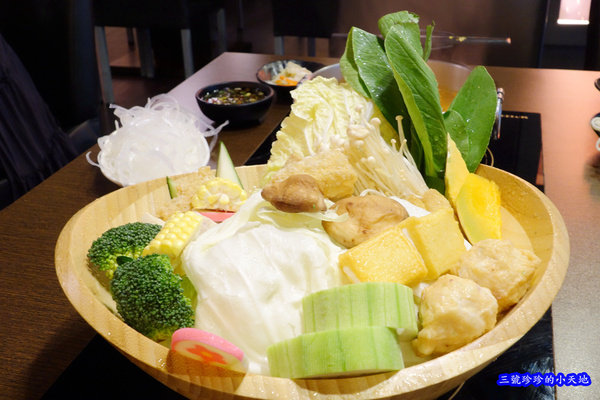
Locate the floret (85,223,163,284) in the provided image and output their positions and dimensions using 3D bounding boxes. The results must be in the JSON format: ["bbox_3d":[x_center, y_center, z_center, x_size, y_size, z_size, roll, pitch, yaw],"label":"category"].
[{"bbox_3d":[-0.108,0.034,0.451,0.044,0.040,0.044,12,29,27],"label":"floret"}]

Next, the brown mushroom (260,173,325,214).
[{"bbox_3d":[-0.005,-0.004,0.450,0.041,0.022,0.032,-8,26,-13],"label":"brown mushroom"}]

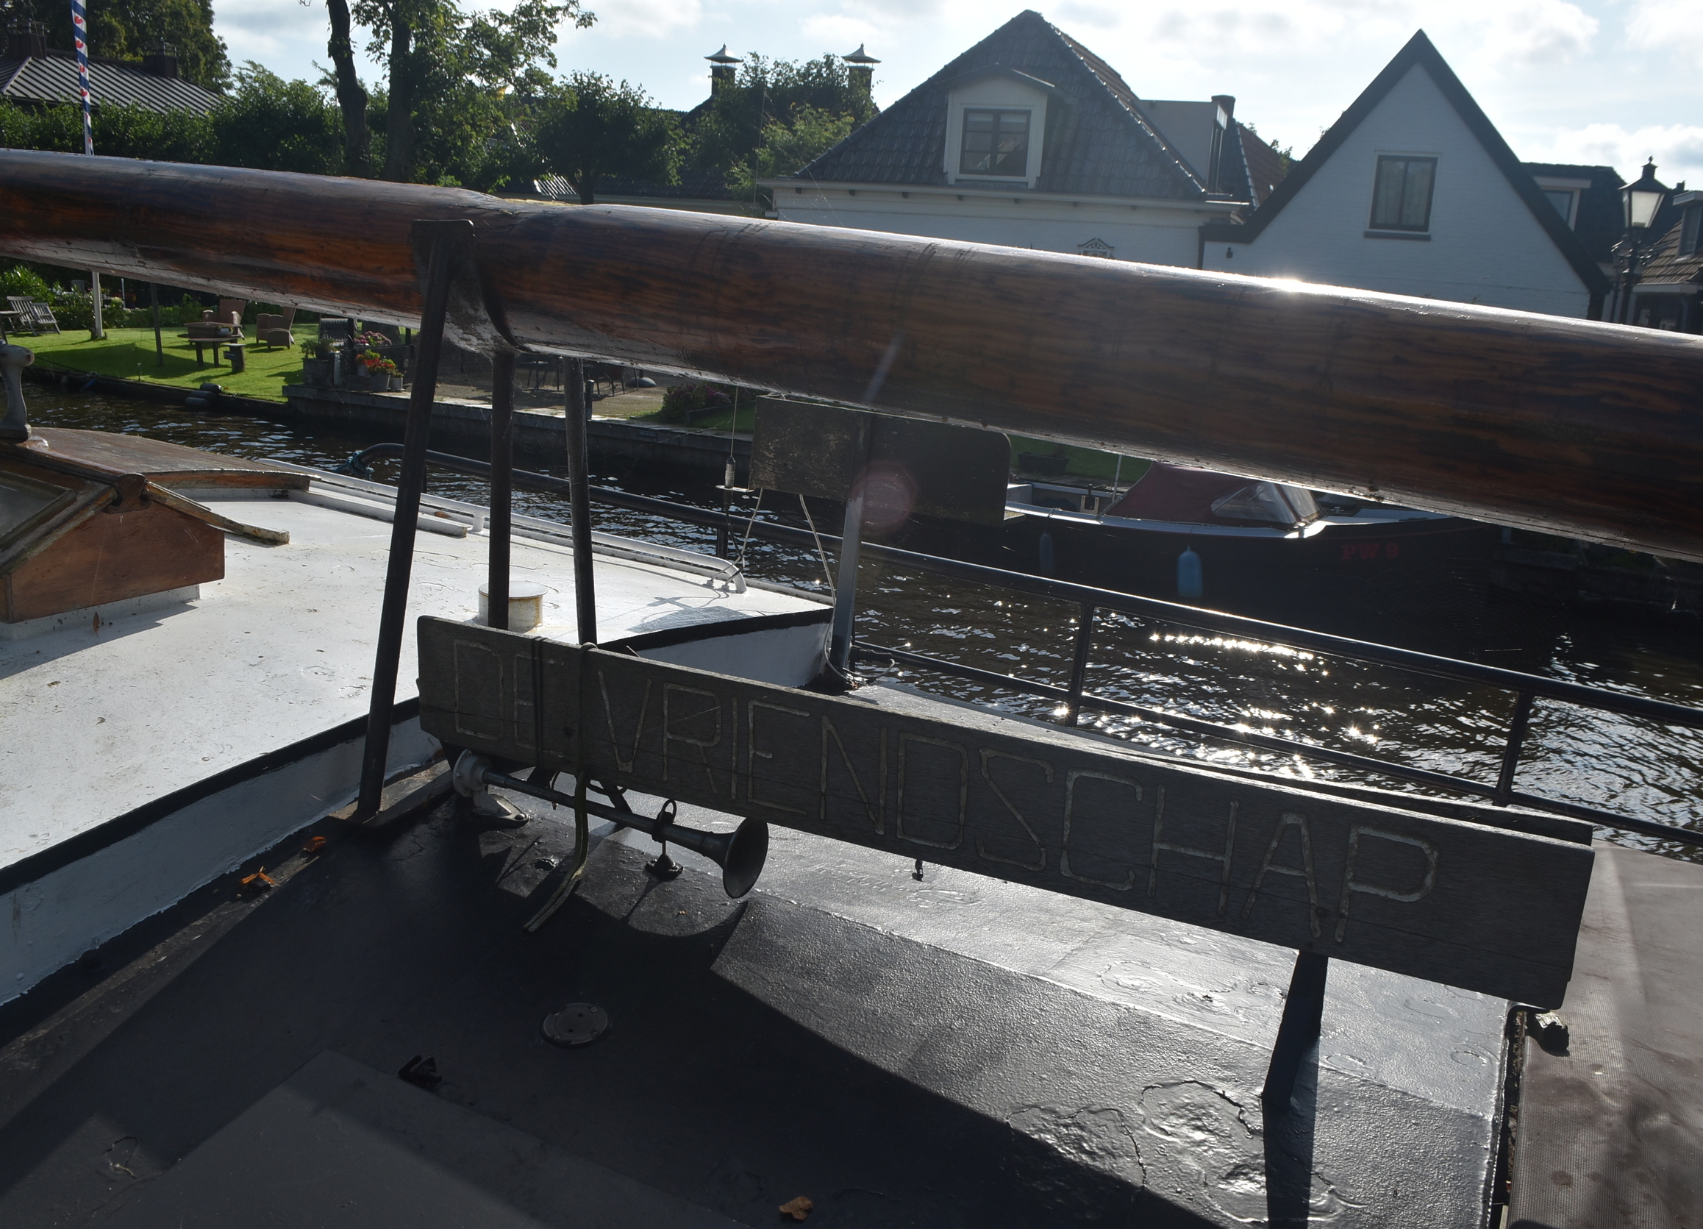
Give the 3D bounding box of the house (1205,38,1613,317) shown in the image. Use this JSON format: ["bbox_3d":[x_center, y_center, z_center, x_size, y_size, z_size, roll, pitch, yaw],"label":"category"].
[{"bbox_3d":[7.610,-4.773,19.264,4.640,5.280,6.500,9,15,20],"label":"house"}]

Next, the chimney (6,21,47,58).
[{"bbox_3d":[-22.737,-15.837,38.000,0.900,1.050,0.600,9,15,19],"label":"chimney"}]

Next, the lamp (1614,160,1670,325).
[{"bbox_3d":[9.255,-3.382,16.688,0.600,4.030,0.600,8,15,18],"label":"lamp"}]

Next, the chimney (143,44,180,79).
[{"bbox_3d":[-20.250,-16.246,40.500,0.900,1.000,0.600,9,15,19],"label":"chimney"}]

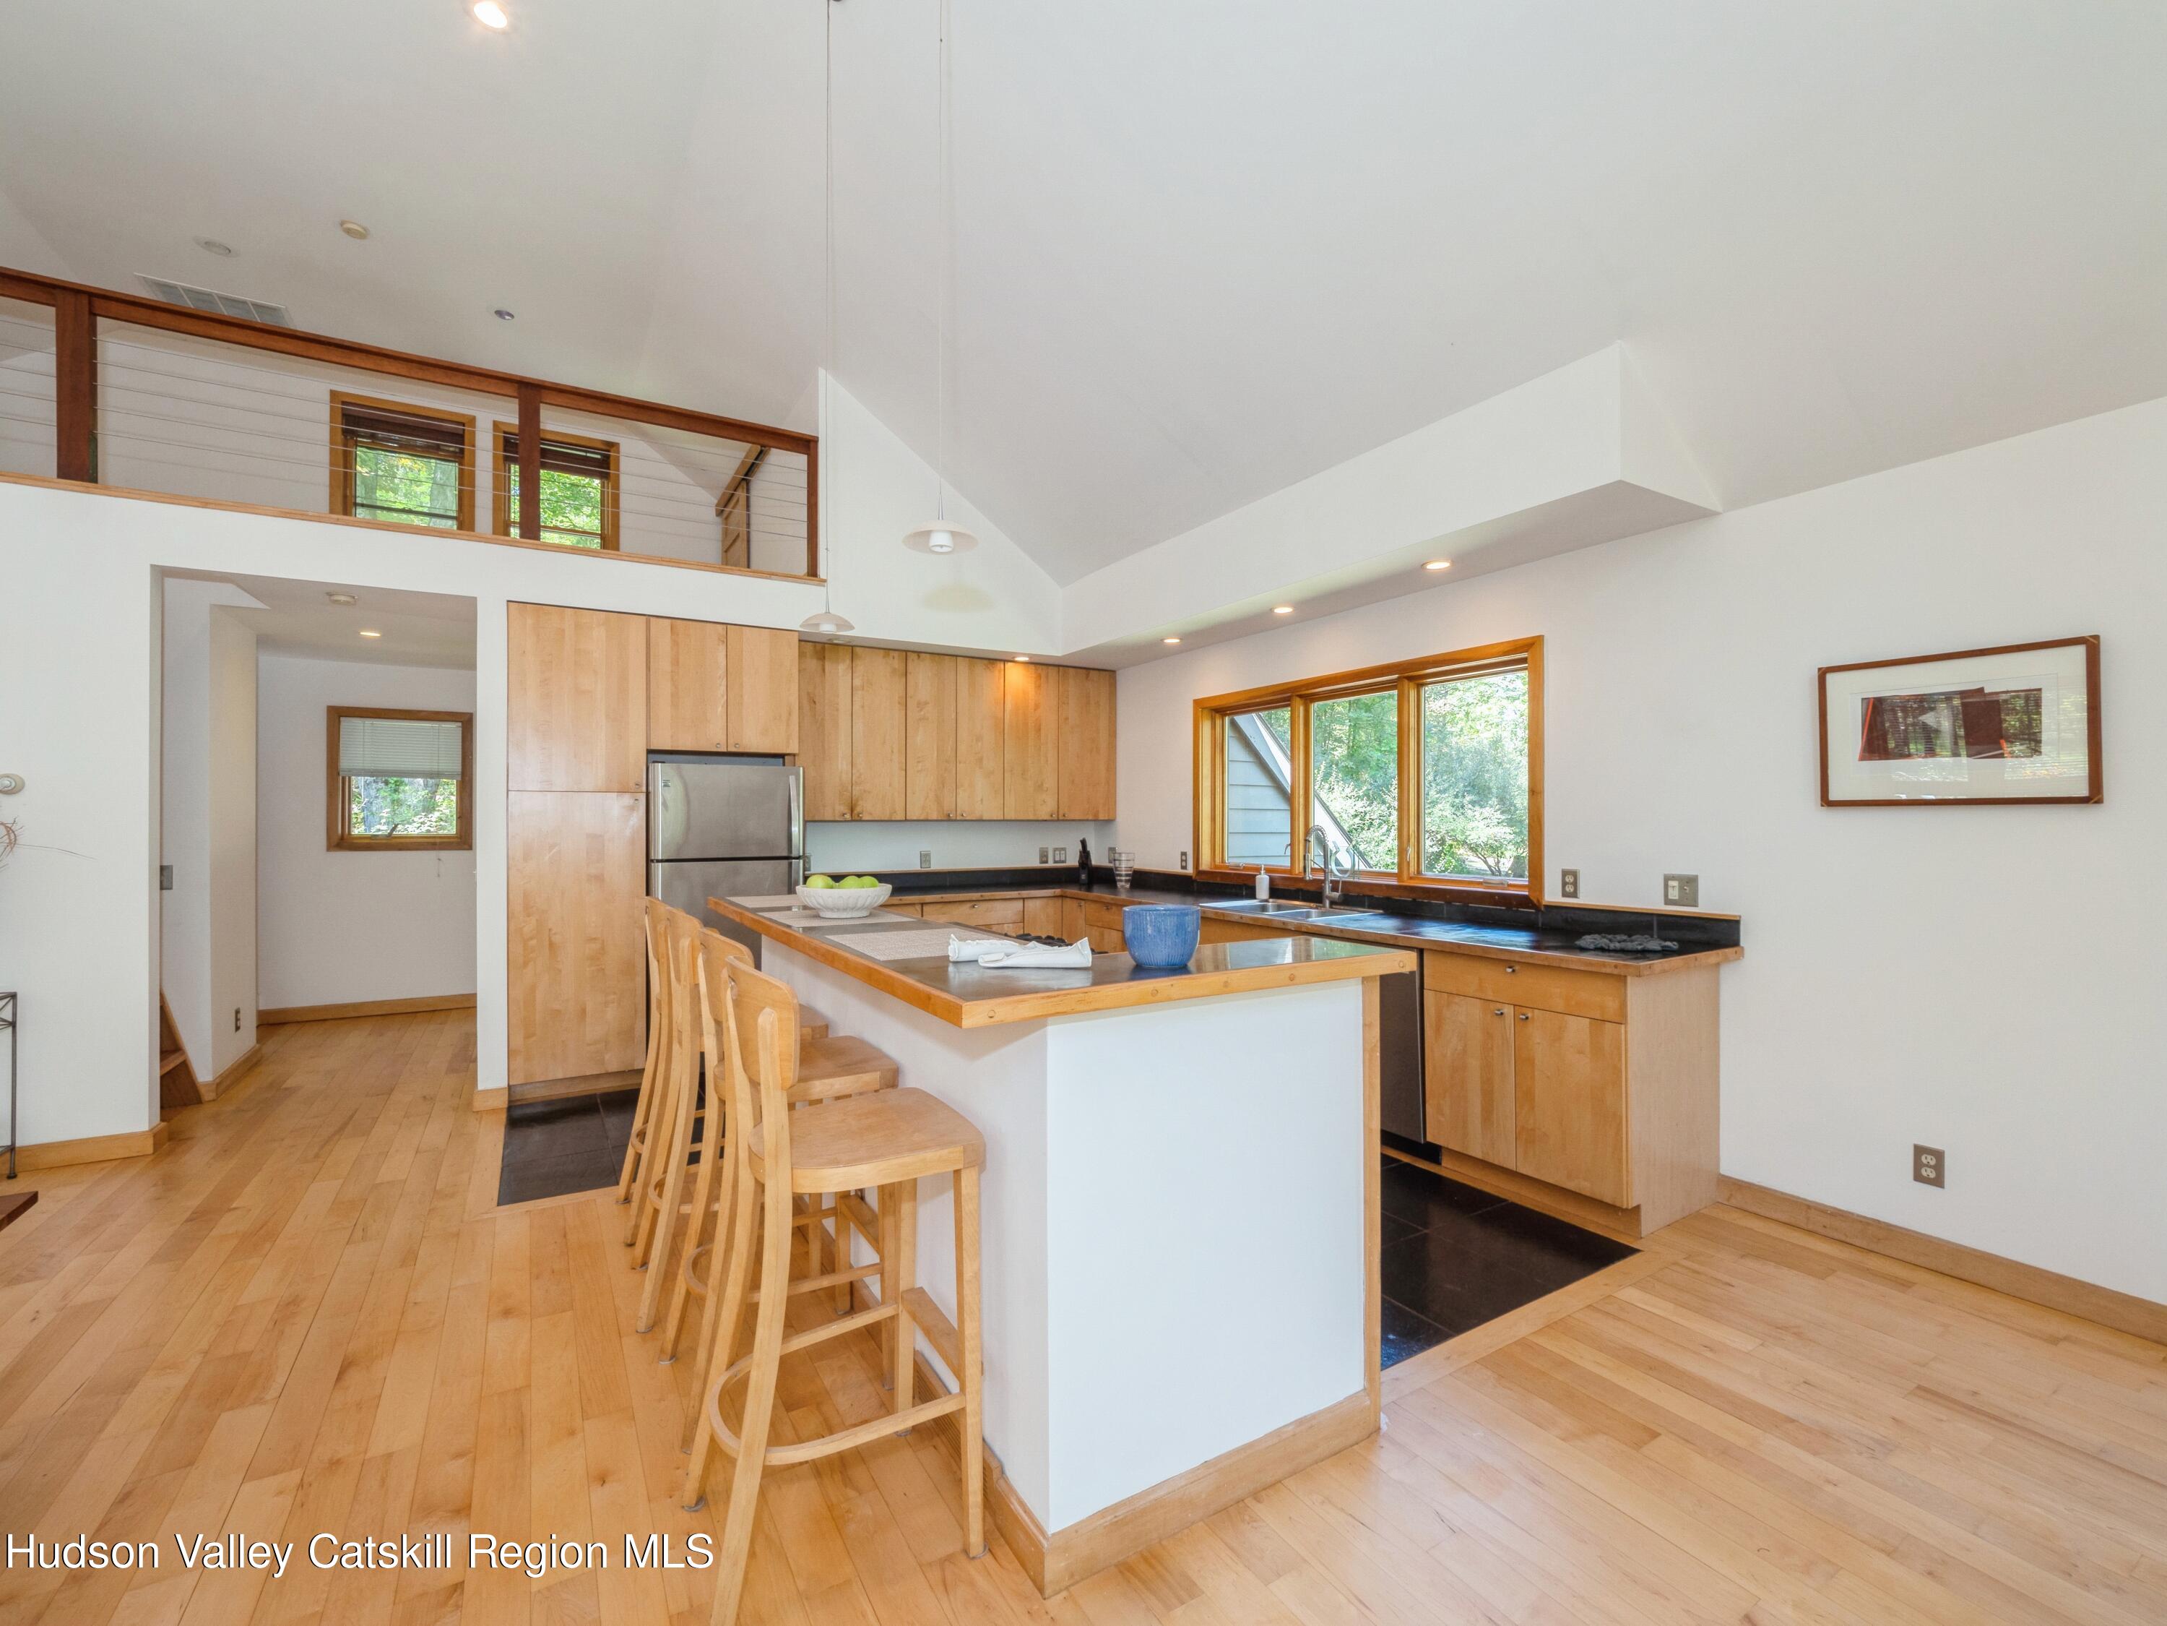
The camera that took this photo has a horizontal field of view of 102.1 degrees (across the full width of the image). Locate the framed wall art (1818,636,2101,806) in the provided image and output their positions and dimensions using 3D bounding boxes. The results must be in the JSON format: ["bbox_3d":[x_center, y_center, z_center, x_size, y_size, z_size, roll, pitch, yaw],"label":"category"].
[{"bbox_3d":[2.578,-0.250,2.621,0.032,0.454,0.613,0,-1,-32],"label":"framed wall art"}]

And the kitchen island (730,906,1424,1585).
[{"bbox_3d":[-0.356,0.864,2.787,1.155,1.060,2.460,0,-1,-32],"label":"kitchen island"}]

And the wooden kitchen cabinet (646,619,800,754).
[{"bbox_3d":[-2.083,-0.668,4.986,0.775,0.693,0.550,0,-1,-32],"label":"wooden kitchen cabinet"}]

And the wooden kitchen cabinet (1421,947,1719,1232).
[{"bbox_3d":[1.808,0.964,3.304,0.605,0.857,0.772,0,-1,-32],"label":"wooden kitchen cabinet"}]

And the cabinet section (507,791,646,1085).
[{"bbox_3d":[-2.691,0.617,4.669,0.603,1.436,0.612,0,-1,-31],"label":"cabinet section"}]

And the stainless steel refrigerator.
[{"bbox_3d":[-2.047,0.587,4.894,0.764,1.665,0.720,0,-1,-32],"label":"stainless steel refrigerator"}]

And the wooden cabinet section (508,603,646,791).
[{"bbox_3d":[-2.697,-0.562,4.680,0.604,0.923,0.612,0,-1,-31],"label":"wooden cabinet section"}]

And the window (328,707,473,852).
[{"bbox_3d":[-4.894,-0.230,6.302,0.830,1.007,0.090,0,-1,-32],"label":"window"}]

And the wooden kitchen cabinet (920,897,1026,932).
[{"bbox_3d":[-0.833,0.992,5.692,0.692,0.865,0.605,0,-1,-32],"label":"wooden kitchen cabinet"}]

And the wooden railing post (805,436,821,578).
[{"bbox_3d":[-1.566,-1.748,5.068,0.070,0.795,0.080,0,-1,-32],"label":"wooden railing post"}]

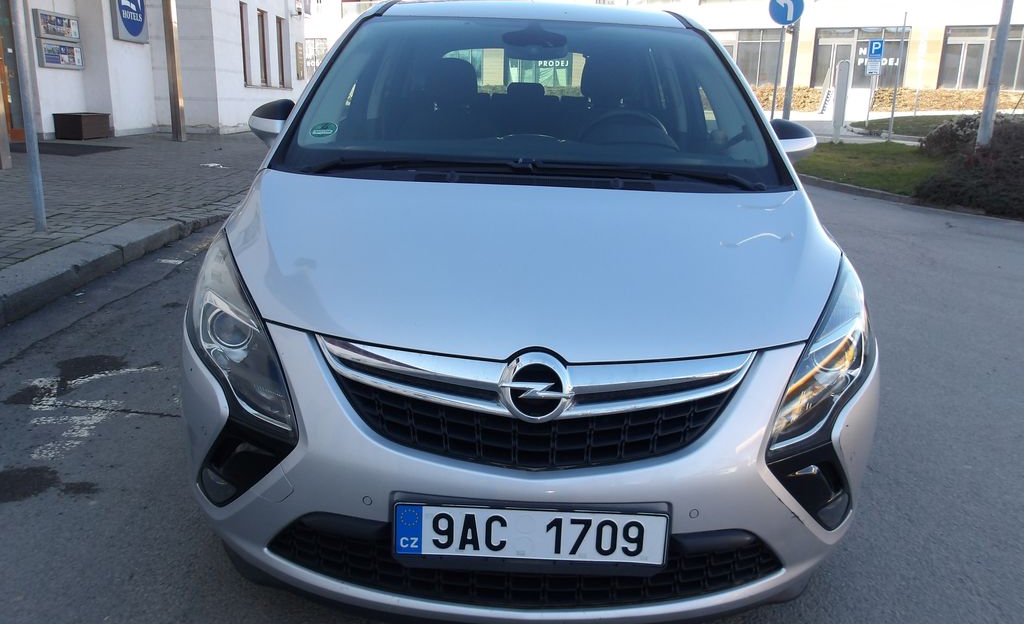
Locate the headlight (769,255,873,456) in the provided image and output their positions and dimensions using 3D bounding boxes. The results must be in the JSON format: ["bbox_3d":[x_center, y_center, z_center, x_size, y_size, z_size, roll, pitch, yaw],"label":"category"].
[{"bbox_3d":[0.720,0.077,1.887,0.365,0.380,0.540,2,14,1],"label":"headlight"}]

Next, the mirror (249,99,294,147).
[{"bbox_3d":[-0.850,-0.697,2.959,0.250,0.190,0.170,2,14,1],"label":"mirror"}]

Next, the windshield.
[{"bbox_3d":[0.067,-0.739,2.618,1.550,0.170,1.090,2,46,1],"label":"windshield"}]

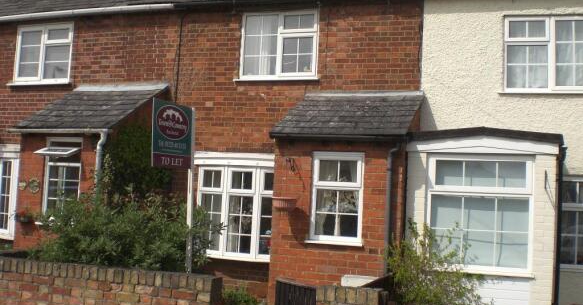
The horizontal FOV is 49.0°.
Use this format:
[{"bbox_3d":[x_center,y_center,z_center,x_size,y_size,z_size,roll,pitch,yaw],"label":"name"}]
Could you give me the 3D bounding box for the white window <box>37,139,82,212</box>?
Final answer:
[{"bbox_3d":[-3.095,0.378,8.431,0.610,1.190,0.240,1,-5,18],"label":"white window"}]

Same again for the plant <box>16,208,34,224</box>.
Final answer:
[{"bbox_3d":[-3.574,0.849,8.596,0.275,0.208,0.220,1,-4,17],"label":"plant"}]

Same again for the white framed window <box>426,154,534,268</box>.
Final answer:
[{"bbox_3d":[2.055,0.658,7.027,1.109,1.301,0.140,1,-4,17],"label":"white framed window"}]

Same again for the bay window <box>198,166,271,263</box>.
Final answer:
[{"bbox_3d":[-0.710,0.876,9.255,1.320,1.322,0.330,1,-4,17],"label":"bay window"}]

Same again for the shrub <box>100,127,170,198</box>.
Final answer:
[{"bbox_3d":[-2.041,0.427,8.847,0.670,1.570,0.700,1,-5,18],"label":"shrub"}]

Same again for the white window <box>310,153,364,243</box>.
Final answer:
[{"bbox_3d":[0.524,0.521,7.391,0.632,1.047,0.120,1,-4,17],"label":"white window"}]

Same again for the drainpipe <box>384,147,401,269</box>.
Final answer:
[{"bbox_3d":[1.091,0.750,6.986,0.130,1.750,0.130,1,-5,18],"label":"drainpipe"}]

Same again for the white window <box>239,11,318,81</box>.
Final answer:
[{"bbox_3d":[-0.185,-1.532,9.223,1.210,1.010,0.120,1,-5,18],"label":"white window"}]

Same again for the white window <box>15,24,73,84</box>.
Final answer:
[{"bbox_3d":[-4.149,-1.646,10.730,1.125,1.037,0.120,1,-4,17],"label":"white window"}]

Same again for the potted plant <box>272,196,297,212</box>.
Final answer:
[{"bbox_3d":[-0.084,0.594,7.352,0.260,0.160,0.180,1,-5,18],"label":"potted plant"}]

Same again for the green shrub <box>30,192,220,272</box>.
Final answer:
[{"bbox_3d":[-1.681,1.153,6.398,1.920,1.320,1.200,1,-4,17],"label":"green shrub"}]

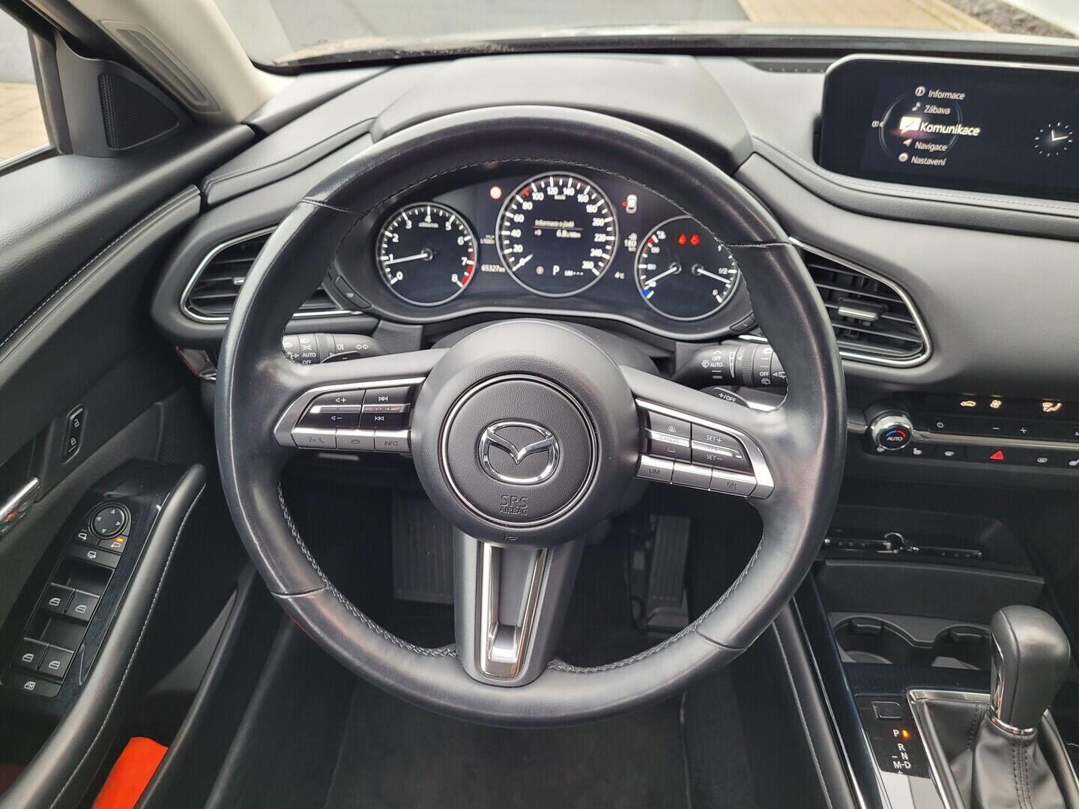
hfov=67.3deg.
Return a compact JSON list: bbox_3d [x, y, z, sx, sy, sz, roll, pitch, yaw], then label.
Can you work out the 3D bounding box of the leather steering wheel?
[{"bbox_3d":[-0.008,0.015,0.501,0.372,0.372,0.095,4,10,3],"label":"leather steering wheel"}]

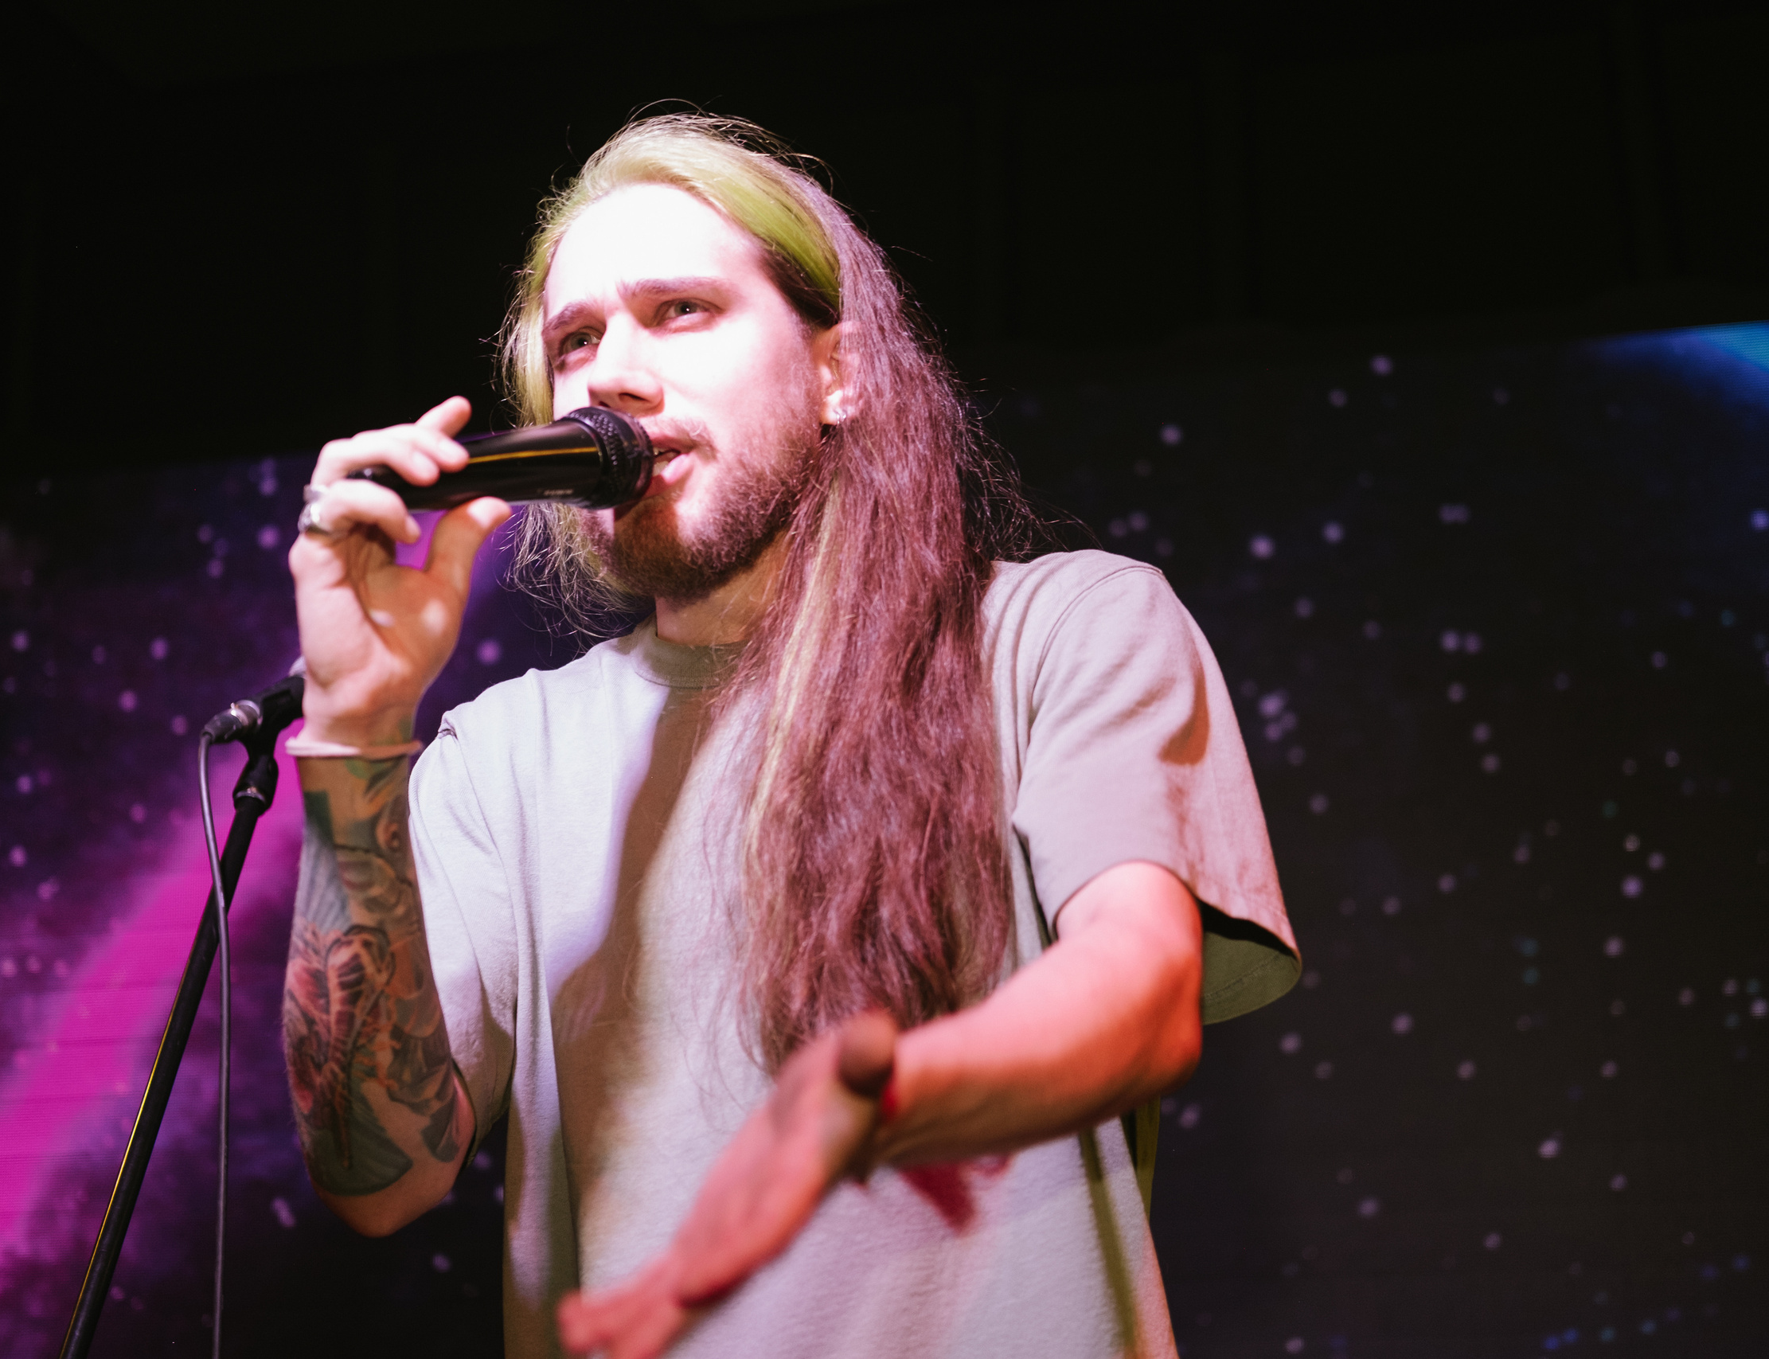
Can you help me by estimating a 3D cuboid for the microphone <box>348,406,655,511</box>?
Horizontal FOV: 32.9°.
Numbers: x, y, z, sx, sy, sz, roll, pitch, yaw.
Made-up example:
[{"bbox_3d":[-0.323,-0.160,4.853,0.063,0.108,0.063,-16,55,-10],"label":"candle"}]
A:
[{"bbox_3d":[-0.187,-0.100,1.440,0.051,0.051,0.197,0,8,38],"label":"microphone"}]

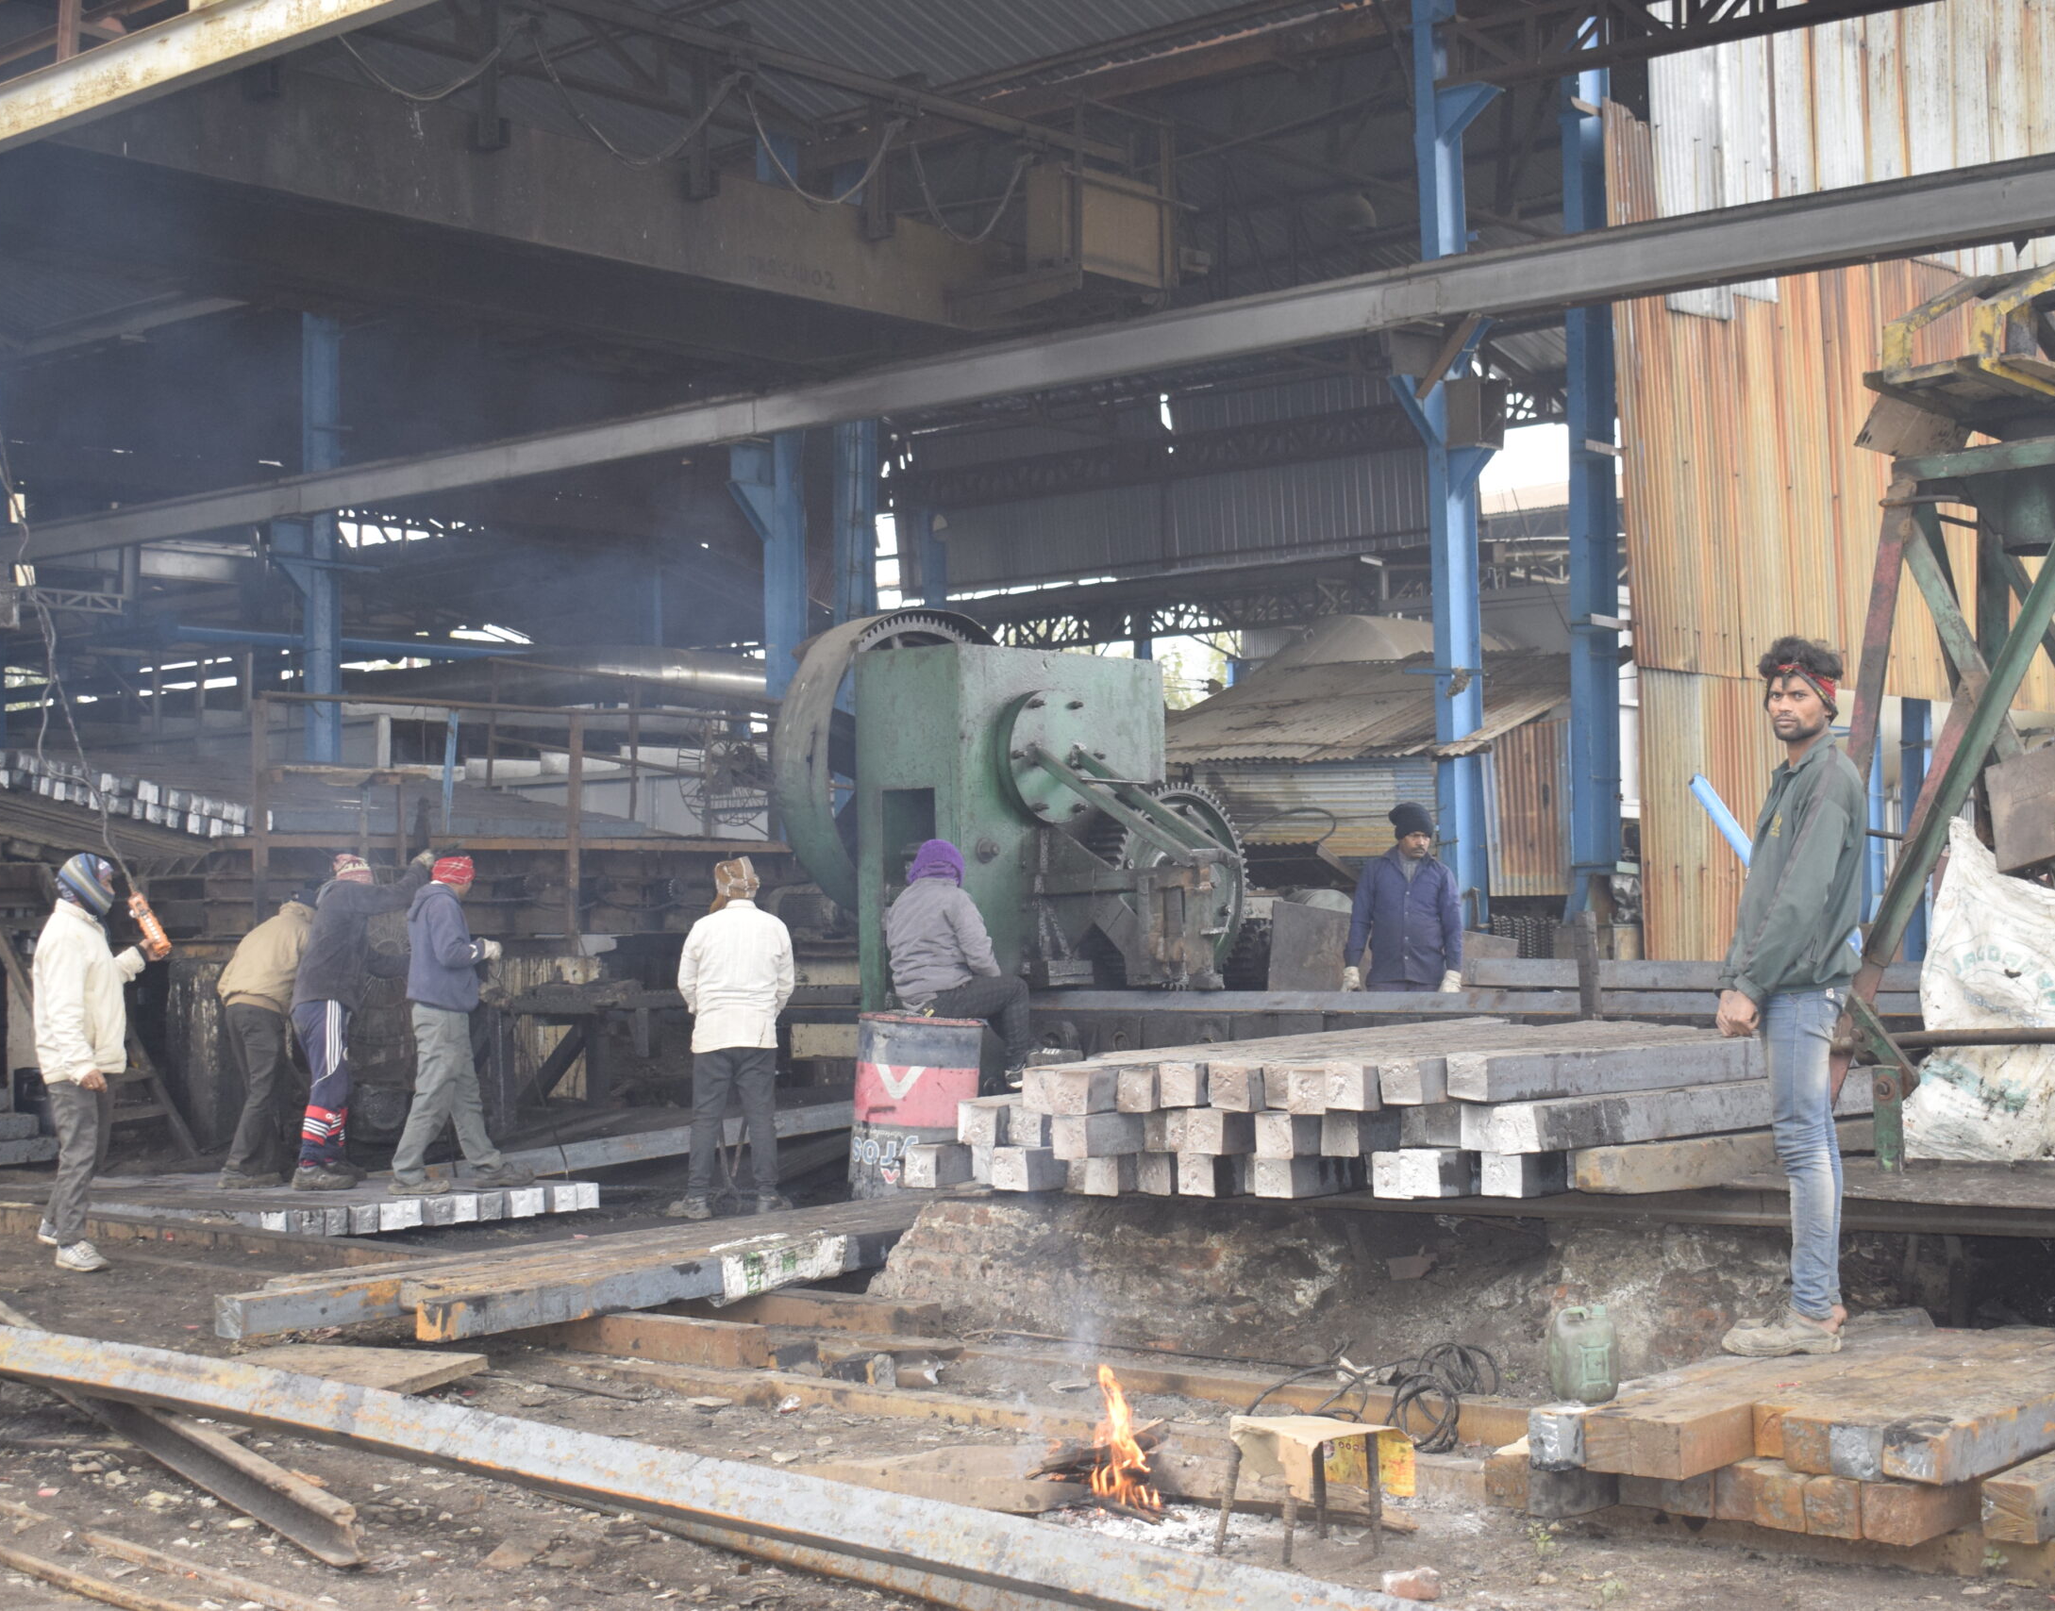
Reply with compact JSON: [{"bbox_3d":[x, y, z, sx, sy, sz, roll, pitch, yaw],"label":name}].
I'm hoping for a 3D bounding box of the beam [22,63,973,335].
[{"bbox_3d":[-3.064,-3.605,17.551,0.380,0.700,8.014,-3,-3,41],"label":"beam"}]

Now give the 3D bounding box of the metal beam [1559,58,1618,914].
[{"bbox_3d":[3.581,-2.106,19.200,0.150,5.736,0.340,-3,-3,41],"label":"metal beam"}]

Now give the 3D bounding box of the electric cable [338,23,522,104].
[{"bbox_3d":[-3.382,-4.181,16.633,0.100,0.670,1.522,-3,-3,41],"label":"electric cable"}]

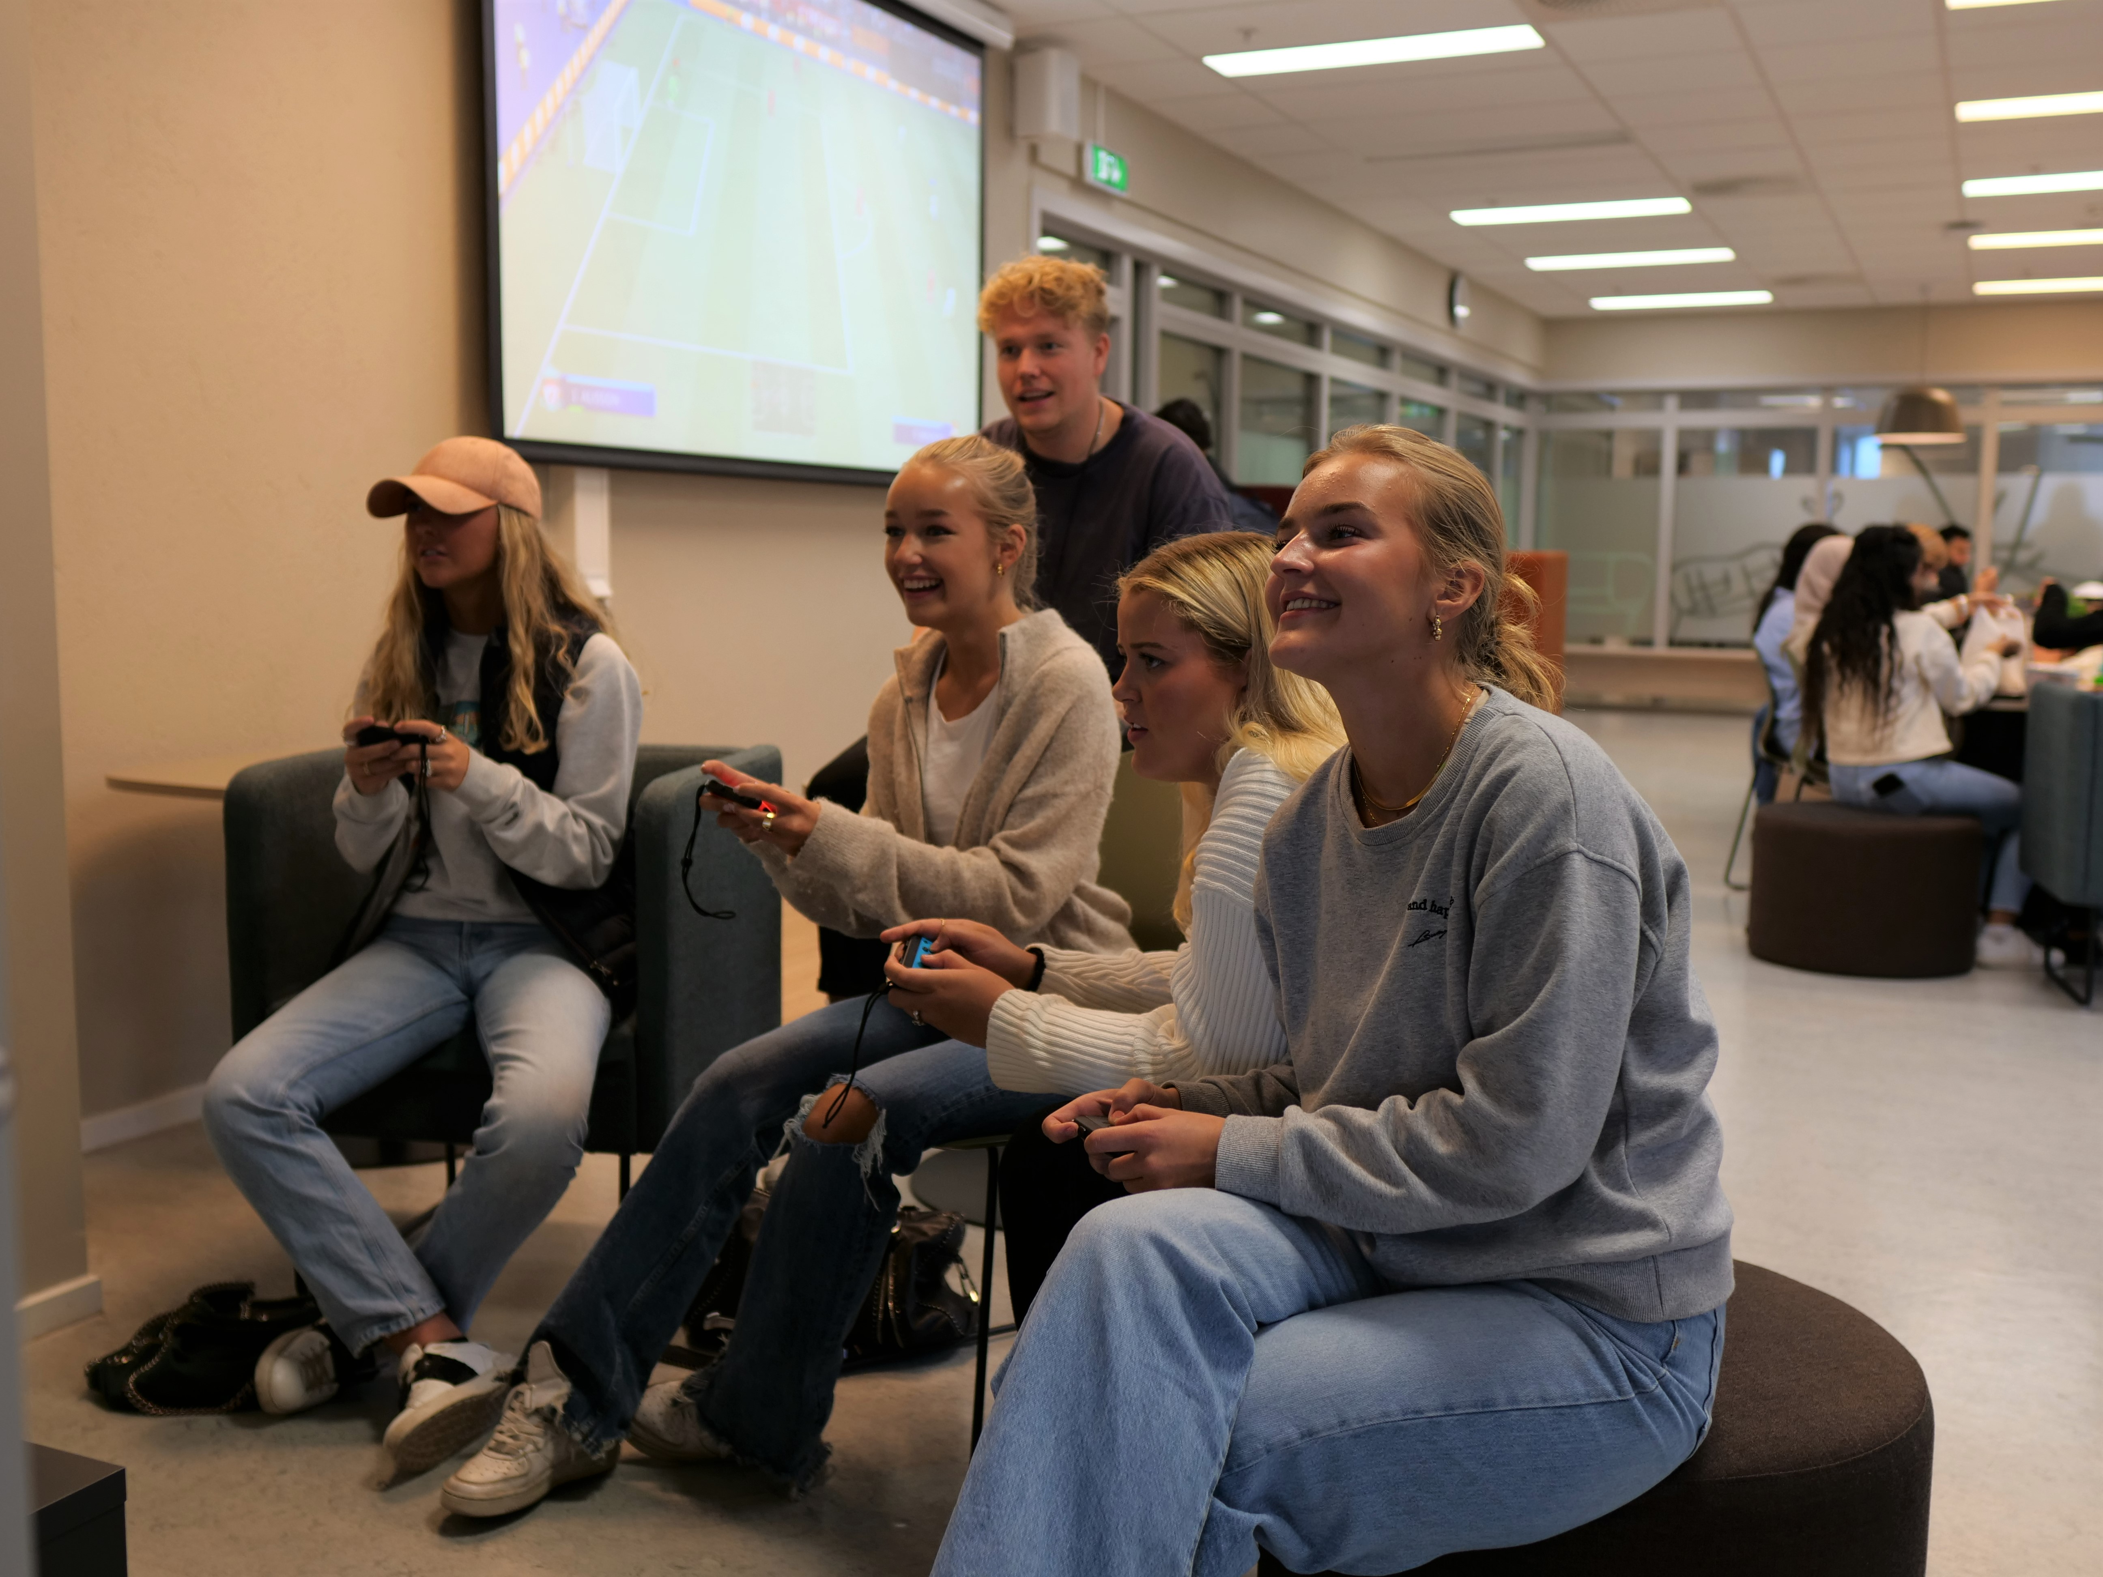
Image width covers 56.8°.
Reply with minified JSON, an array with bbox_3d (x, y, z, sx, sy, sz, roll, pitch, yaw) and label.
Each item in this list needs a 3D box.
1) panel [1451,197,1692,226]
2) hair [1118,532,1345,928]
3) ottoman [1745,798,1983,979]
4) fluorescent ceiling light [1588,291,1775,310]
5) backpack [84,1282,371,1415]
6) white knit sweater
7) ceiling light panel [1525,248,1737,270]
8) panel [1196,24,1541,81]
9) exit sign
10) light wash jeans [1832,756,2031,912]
[{"bbox_3d":[2.631,-2.934,9.878,1.180,0.050,0.300,4,8,26],"label":"panel"},{"bbox_3d":[0.183,-0.060,1.940,0.230,0.390,0.230,1,7,-3],"label":"hair"},{"bbox_3d":[2.370,0.286,5.689,0.595,0.415,0.595,4,8,26],"label":"ottoman"},{"bbox_3d":[4.256,-3.315,13.185,1.180,0.050,0.300,4,8,26],"label":"fluorescent ceiling light"},{"bbox_3d":[-1.105,0.745,2.620,0.350,0.140,0.220,-1,7,-14],"label":"backpack"},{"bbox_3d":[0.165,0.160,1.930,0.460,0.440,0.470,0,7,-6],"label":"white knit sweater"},{"bbox_3d":[3.392,-3.113,11.437,1.180,0.050,0.300,4,8,26],"label":"ceiling light panel"},{"bbox_3d":[1.112,-2.578,6.788,1.180,0.050,0.300,4,8,26],"label":"panel"},{"bbox_3d":[0.204,-2.351,7.383,0.050,0.145,0.330,4,8,26],"label":"exit sign"},{"bbox_3d":[2.640,0.135,5.820,0.570,0.460,0.390,-2,8,-25],"label":"light wash jeans"}]

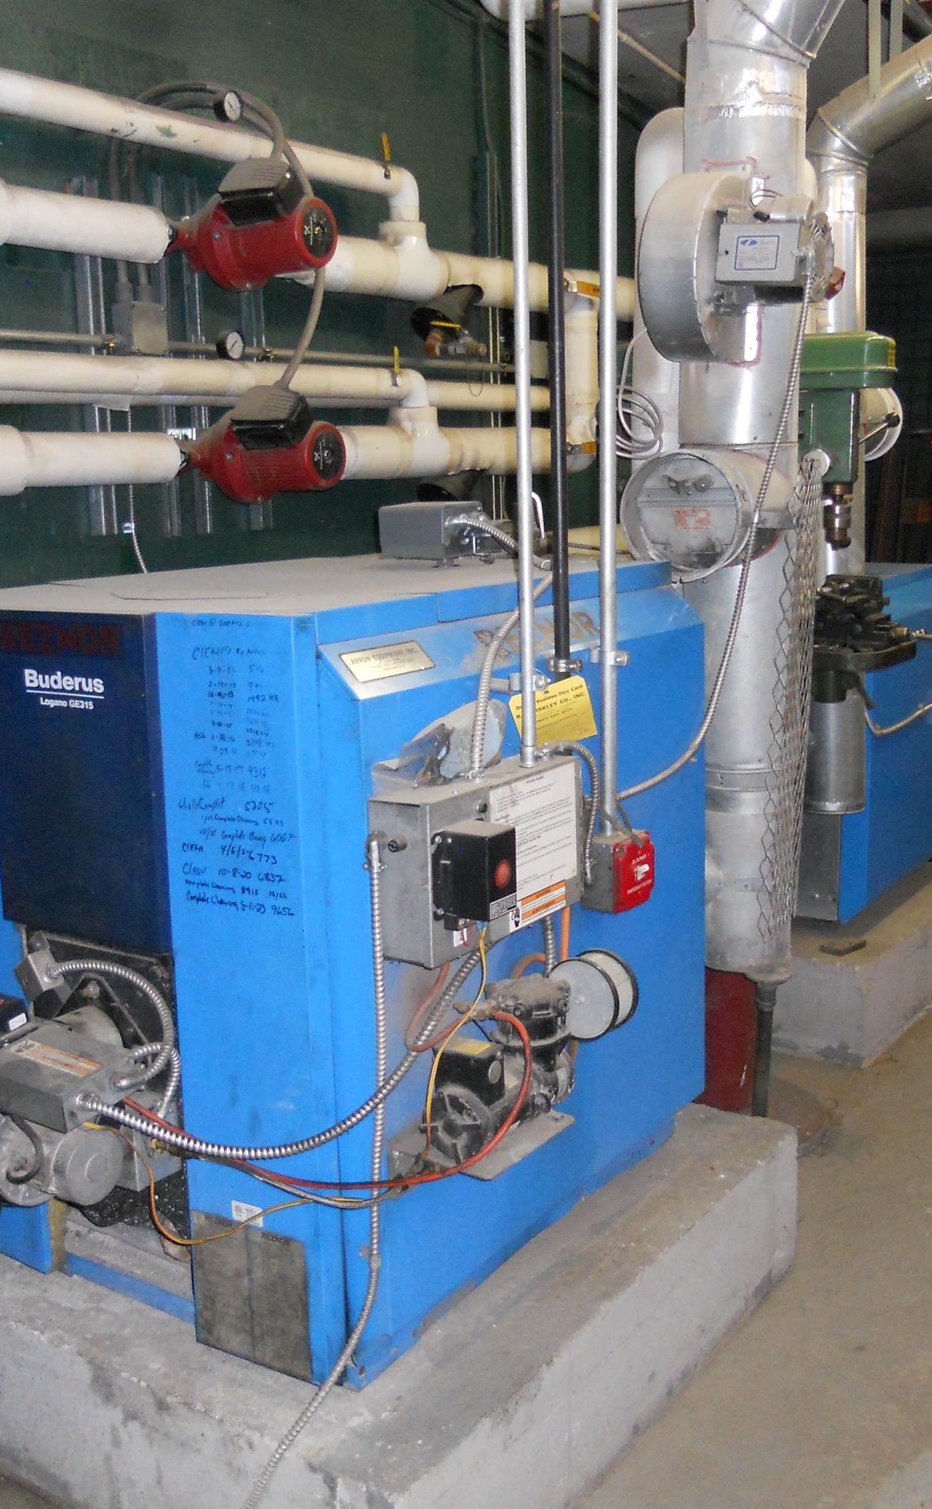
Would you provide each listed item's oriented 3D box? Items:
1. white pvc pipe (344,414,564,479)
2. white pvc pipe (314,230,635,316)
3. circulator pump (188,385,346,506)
[{"bbox_3d":[-0.056,-0.765,3.932,0.130,0.160,1.200,6,13,34],"label":"white pvc pipe"},{"bbox_3d":[0.050,-1.252,4.019,0.130,0.200,1.620,6,13,34],"label":"white pvc pipe"},{"bbox_3d":[-0.415,-0.632,3.249,0.350,0.245,0.265,6,13,34],"label":"circulator pump"}]

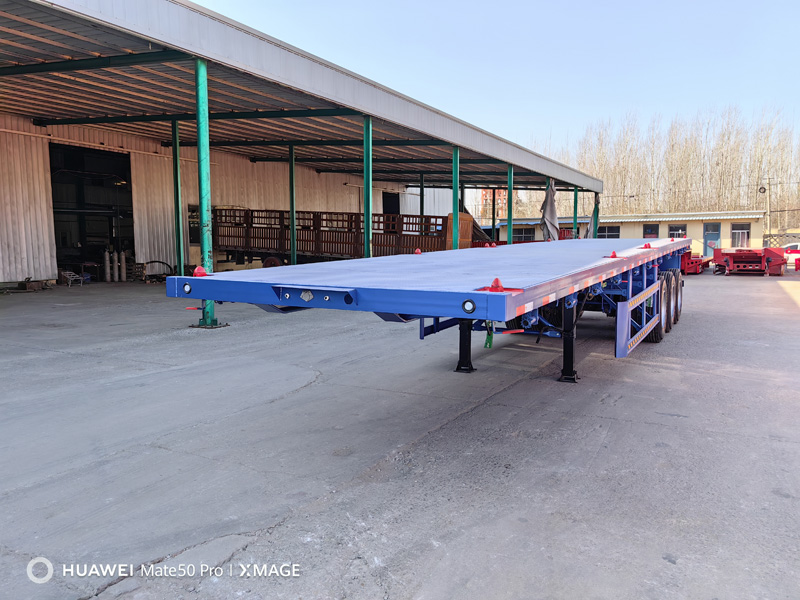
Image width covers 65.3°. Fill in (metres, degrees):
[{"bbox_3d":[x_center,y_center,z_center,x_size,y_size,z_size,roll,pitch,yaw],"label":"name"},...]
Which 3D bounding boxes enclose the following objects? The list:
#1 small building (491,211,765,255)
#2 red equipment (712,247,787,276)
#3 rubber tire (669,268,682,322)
[{"bbox_3d":[14.405,-3.865,40.522,15.871,3.080,5.000,3,6,29],"label":"small building"},{"bbox_3d":[16.423,-1.881,29.411,2.716,1.208,6.000,3,6,29],"label":"red equipment"},{"bbox_3d":[5.180,-0.069,11.913,0.300,1.042,1.042,3,6,29],"label":"rubber tire"}]

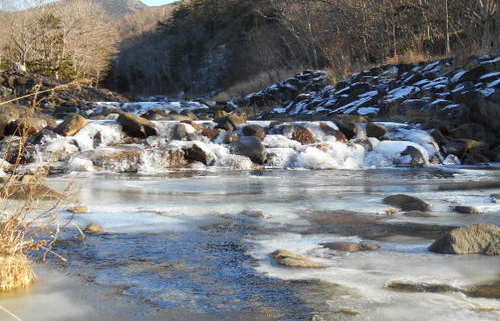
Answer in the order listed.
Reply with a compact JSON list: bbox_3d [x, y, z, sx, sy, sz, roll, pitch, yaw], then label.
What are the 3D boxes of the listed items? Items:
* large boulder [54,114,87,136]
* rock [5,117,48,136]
[{"bbox_3d":[-4.984,-0.988,18.500,0.919,0.628,0.700,0,4,0],"label":"large boulder"},{"bbox_3d":[-6.190,-0.900,18.400,1.219,0.570,0.850,0,4,0],"label":"rock"}]

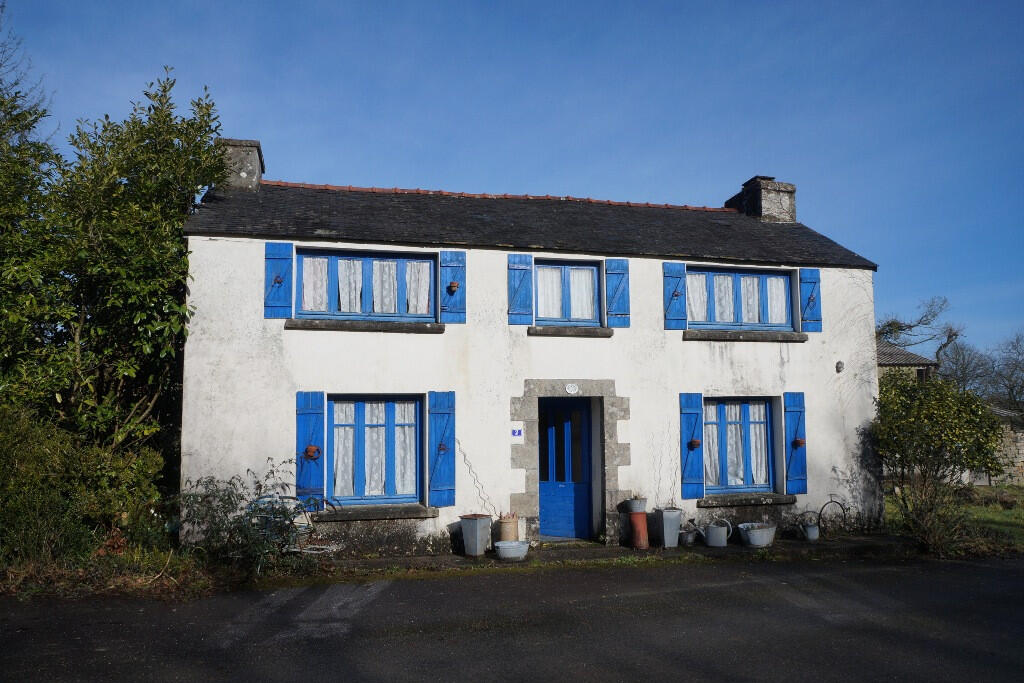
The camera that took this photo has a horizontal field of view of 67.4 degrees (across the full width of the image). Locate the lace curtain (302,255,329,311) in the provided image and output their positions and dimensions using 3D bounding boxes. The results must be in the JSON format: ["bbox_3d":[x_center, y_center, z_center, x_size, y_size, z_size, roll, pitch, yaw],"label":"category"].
[{"bbox_3d":[-2.671,-0.777,10.465,0.340,0.741,0.050,1,-4,-14],"label":"lace curtain"}]

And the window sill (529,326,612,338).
[{"bbox_3d":[0.795,-0.114,10.857,1.259,0.125,0.250,1,-4,-15],"label":"window sill"}]

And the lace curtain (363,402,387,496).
[{"bbox_3d":[-1.825,1.439,10.254,0.291,1.266,0.040,1,-4,-15],"label":"lace curtain"}]

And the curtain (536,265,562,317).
[{"bbox_3d":[0.550,-0.696,11.068,0.380,0.746,0.040,1,-4,-15],"label":"curtain"}]

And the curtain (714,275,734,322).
[{"bbox_3d":[3.261,-0.652,11.808,0.352,0.736,0.040,1,-4,-15],"label":"curtain"}]

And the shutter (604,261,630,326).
[{"bbox_3d":[1.567,-0.708,11.351,0.374,1.023,0.050,1,-5,-15],"label":"shutter"}]

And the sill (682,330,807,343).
[{"bbox_3d":[3.510,-0.064,11.692,2.074,0.171,0.250,1,-4,-14],"label":"sill"}]

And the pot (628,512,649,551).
[{"bbox_3d":[1.787,2.663,10.795,0.245,0.485,0.245,0,-4,0],"label":"pot"}]

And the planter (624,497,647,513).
[{"bbox_3d":[1.718,2.256,10.632,0.321,0.195,0.321,0,-4,0],"label":"planter"}]

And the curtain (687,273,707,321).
[{"bbox_3d":[2.842,-0.666,11.820,0.359,0.752,0.050,1,-4,-14],"label":"curtain"}]

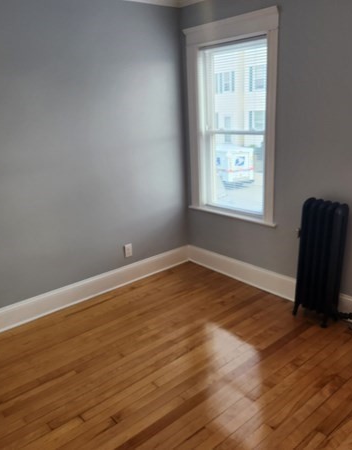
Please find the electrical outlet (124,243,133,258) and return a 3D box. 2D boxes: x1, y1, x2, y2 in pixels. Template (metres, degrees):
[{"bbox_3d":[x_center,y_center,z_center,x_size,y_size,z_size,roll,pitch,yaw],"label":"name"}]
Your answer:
[{"bbox_3d":[-0.421,0.229,3.567,0.071,0.114,0.011,-17,21,-38],"label":"electrical outlet"}]

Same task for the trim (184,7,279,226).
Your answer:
[{"bbox_3d":[0.419,-0.821,3.297,0.058,1.573,0.974,-17,21,-38],"label":"trim"}]

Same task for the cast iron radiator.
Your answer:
[{"bbox_3d":[1.000,0.253,2.766,0.167,0.882,0.286,-17,21,-38],"label":"cast iron radiator"}]

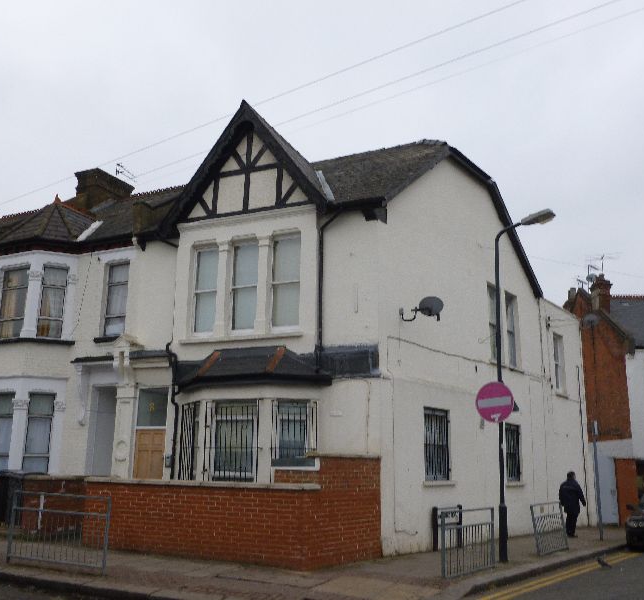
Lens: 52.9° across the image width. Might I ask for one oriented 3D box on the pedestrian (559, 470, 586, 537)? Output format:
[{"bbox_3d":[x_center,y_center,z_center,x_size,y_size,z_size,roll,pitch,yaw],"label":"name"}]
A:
[{"bbox_3d":[6.753,5.515,17.500,0.560,1.690,0.400,-9,-17,35],"label":"pedestrian"}]

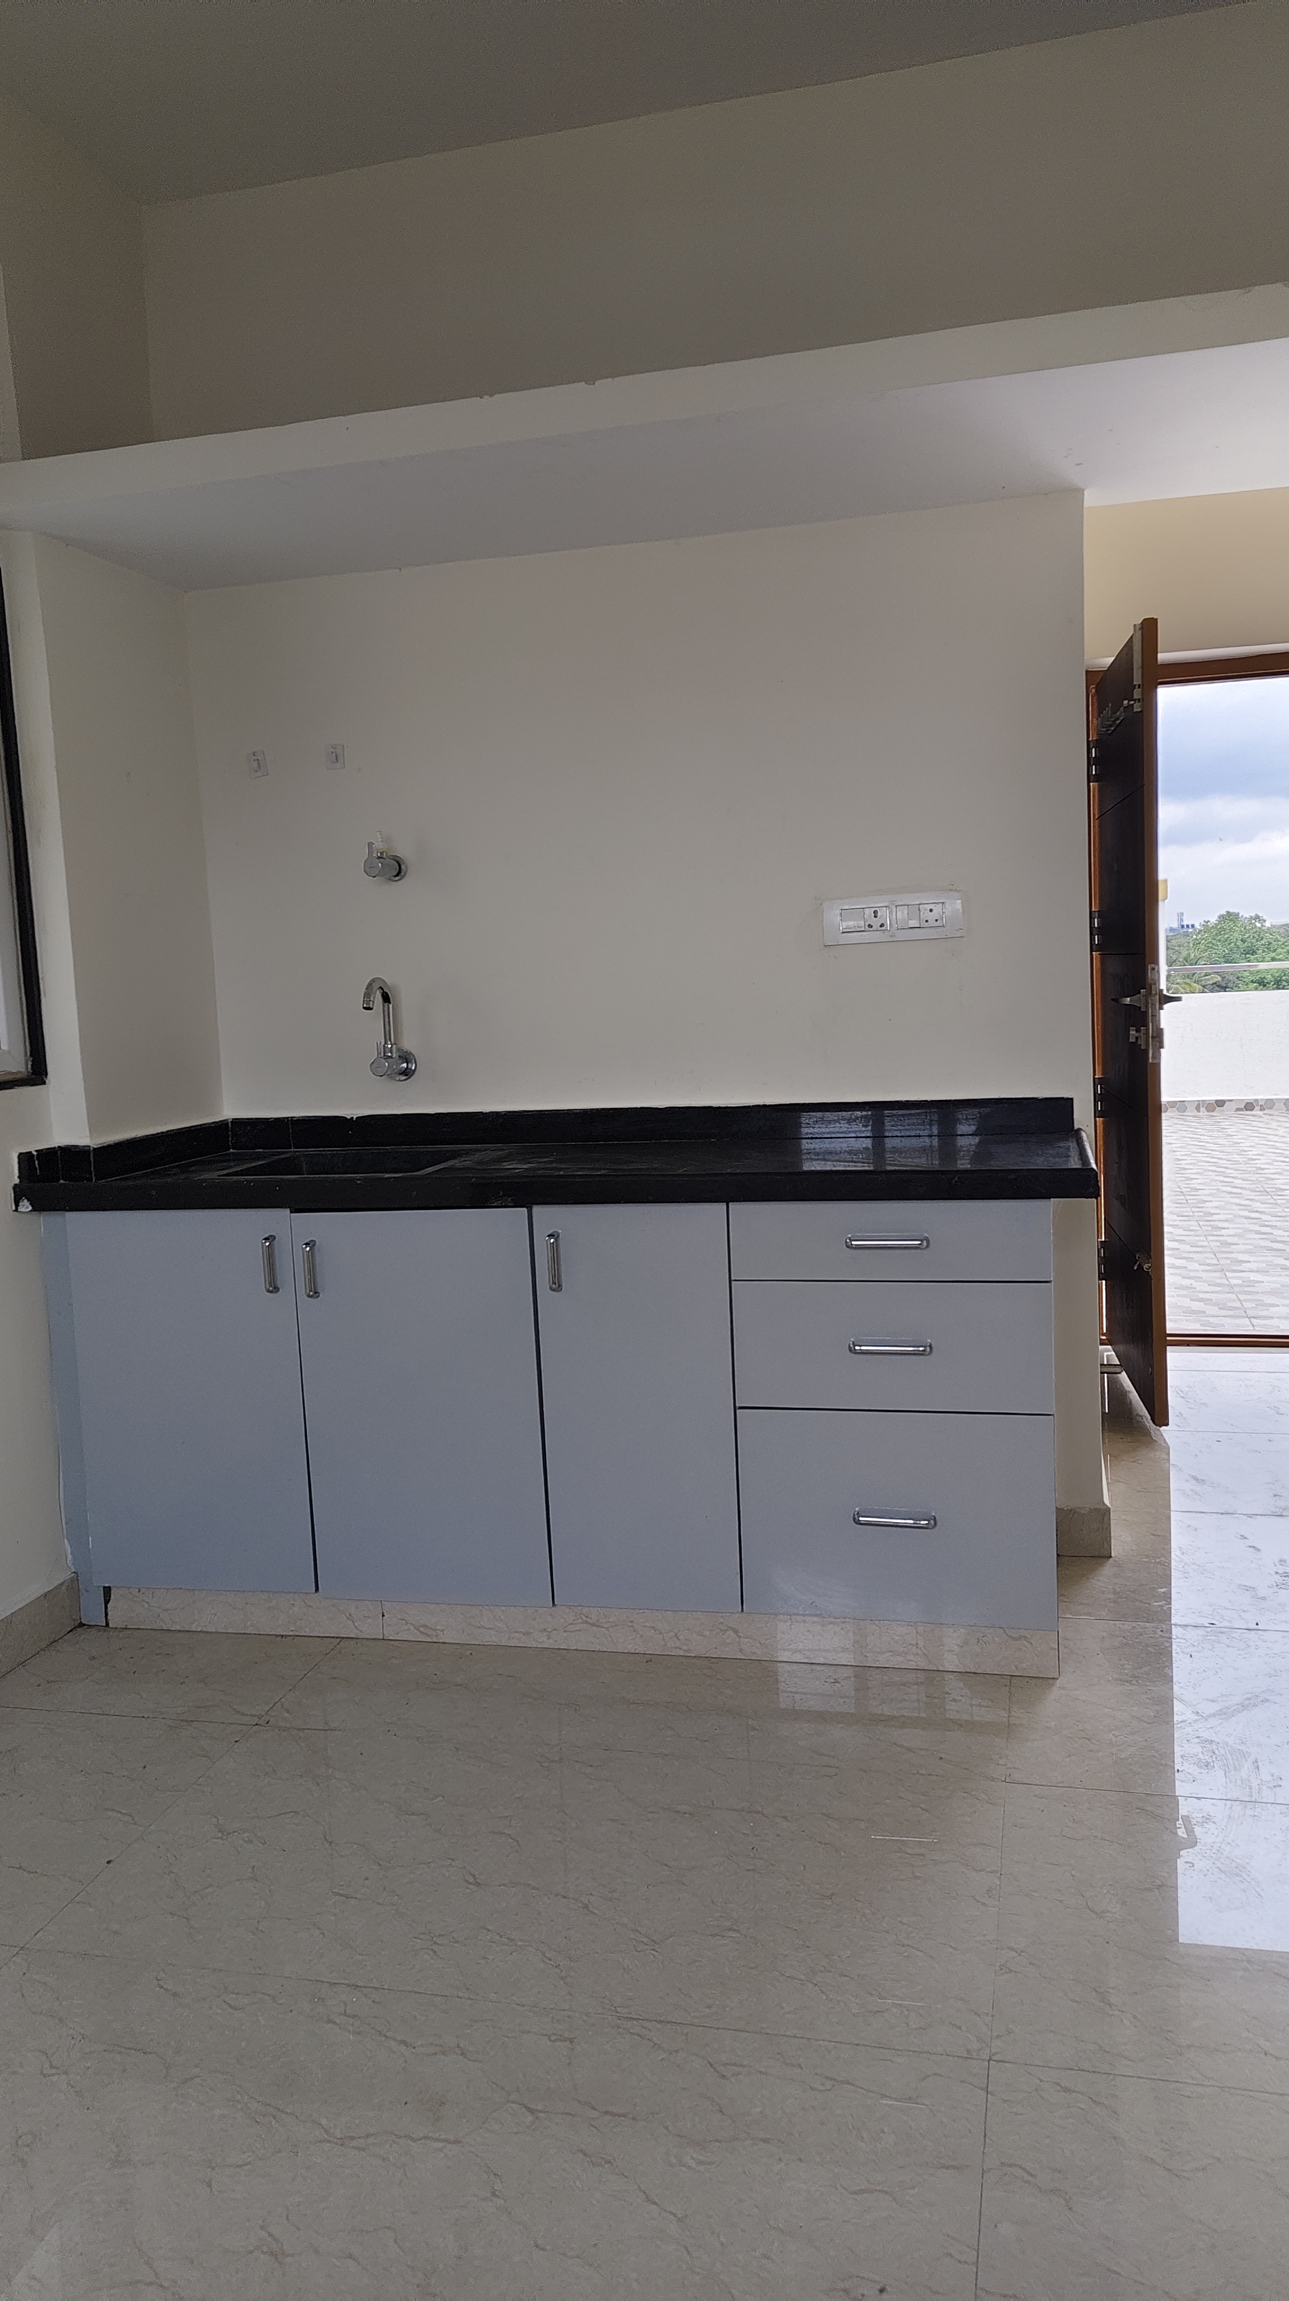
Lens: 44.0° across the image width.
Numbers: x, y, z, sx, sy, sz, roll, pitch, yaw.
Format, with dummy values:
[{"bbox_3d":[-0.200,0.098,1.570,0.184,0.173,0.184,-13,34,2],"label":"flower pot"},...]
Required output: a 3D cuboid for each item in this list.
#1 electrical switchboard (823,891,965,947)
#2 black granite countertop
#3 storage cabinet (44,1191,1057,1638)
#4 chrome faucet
[{"bbox_3d":[0.483,-0.450,3.097,0.271,0.090,0.020,-1,6,14],"label":"electrical switchboard"},{"bbox_3d":[-0.149,0.005,2.986,1.905,0.106,0.633,-1,6,14],"label":"black granite countertop"},{"bbox_3d":[-0.149,0.415,3.028,1.796,0.715,0.600,-1,6,14],"label":"storage cabinet"},{"bbox_3d":[-0.537,-0.248,3.298,0.064,0.220,0.167,-1,6,14],"label":"chrome faucet"}]

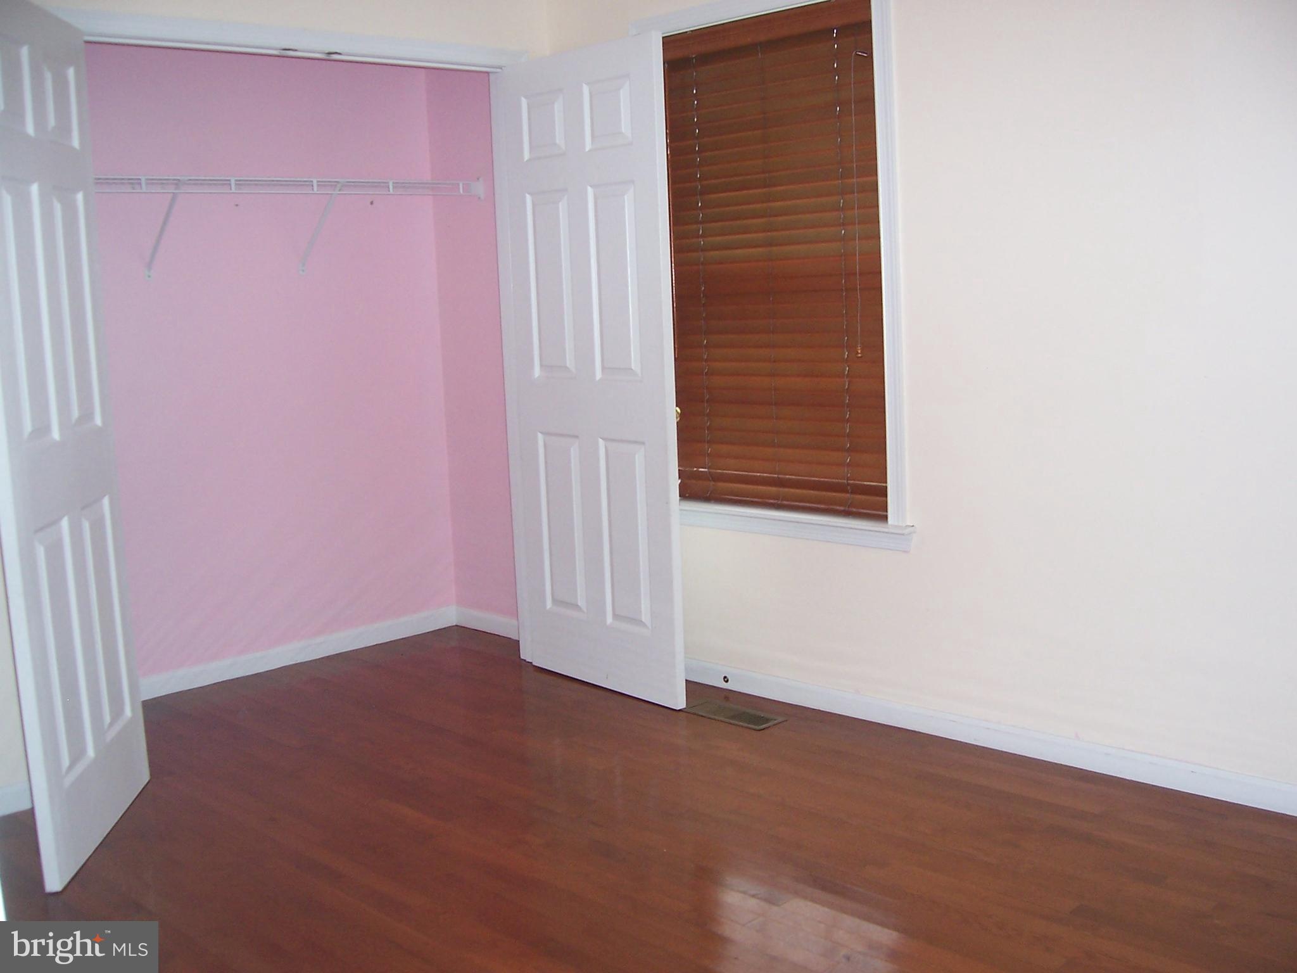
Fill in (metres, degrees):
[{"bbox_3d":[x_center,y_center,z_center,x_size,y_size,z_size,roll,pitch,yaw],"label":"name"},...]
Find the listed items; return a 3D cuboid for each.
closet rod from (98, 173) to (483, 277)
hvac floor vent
[{"bbox_3d":[-1.334,-0.858,4.473,1.720,0.327,0.331,-10,11,-44],"label":"closet rod"},{"bbox_3d":[0.249,0.693,4.111,0.140,0.013,0.345,-10,11,-44],"label":"hvac floor vent"}]

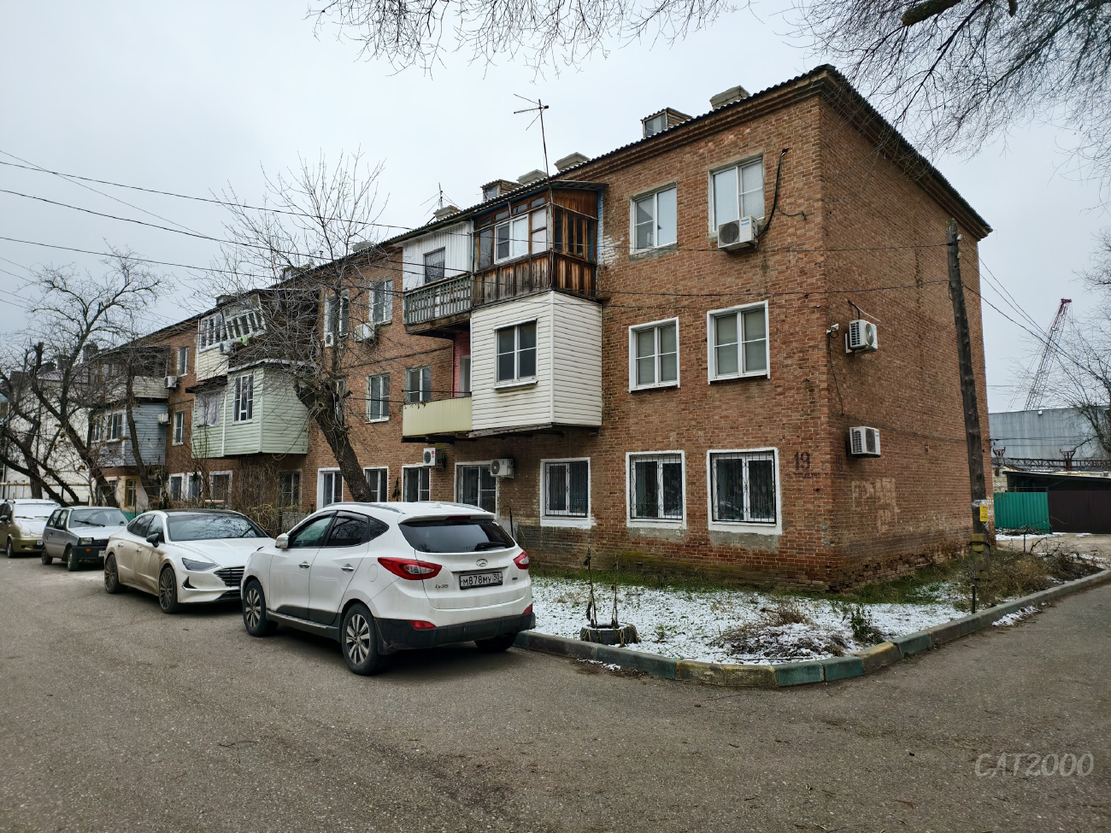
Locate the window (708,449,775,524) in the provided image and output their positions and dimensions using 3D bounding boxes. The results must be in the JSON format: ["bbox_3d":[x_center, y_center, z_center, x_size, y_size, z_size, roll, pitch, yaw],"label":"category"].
[{"bbox_3d":[3.798,1.422,14.951,1.450,1.450,0.150,-6,-8,43],"label":"window"}]

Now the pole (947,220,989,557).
[{"bbox_3d":[7.841,-0.391,14.068,0.290,7.009,0.290,-7,-8,43],"label":"pole"}]

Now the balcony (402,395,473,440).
[{"bbox_3d":[-2.538,0.136,19.722,2.870,0.970,1.650,-5,-8,43],"label":"balcony"}]

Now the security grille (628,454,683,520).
[{"bbox_3d":[2.226,1.558,16.418,1.440,1.480,0.150,-6,-8,43],"label":"security grille"}]

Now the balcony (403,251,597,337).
[{"bbox_3d":[-1.625,-3.050,19.439,5.800,1.090,1.500,-6,-8,43],"label":"balcony"}]

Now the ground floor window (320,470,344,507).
[{"bbox_3d":[-7.786,2.564,25.745,1.460,1.420,0.150,-6,-8,43],"label":"ground floor window"}]

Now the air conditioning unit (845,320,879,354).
[{"bbox_3d":[6.100,-1.585,14.600,0.280,0.505,0.720,-5,-8,43],"label":"air conditioning unit"}]

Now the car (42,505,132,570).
[{"bbox_3d":[-11.165,2.892,17.805,3.200,1.400,1.420,-6,-8,43],"label":"car"}]

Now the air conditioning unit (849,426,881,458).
[{"bbox_3d":[6.033,0.505,14.407,0.320,0.520,0.720,-6,-8,43],"label":"air conditioning unit"}]

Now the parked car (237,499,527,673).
[{"bbox_3d":[-2.207,1.876,8.902,1.820,1.665,4.410,5,-8,-43],"label":"parked car"}]

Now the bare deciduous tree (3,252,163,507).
[{"bbox_3d":[-15.031,-0.594,23.500,4.900,9.100,4.500,4,-7,-33],"label":"bare deciduous tree"}]

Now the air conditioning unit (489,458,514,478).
[{"bbox_3d":[-1.396,1.364,19.492,0.640,0.460,0.290,-6,-8,43],"label":"air conditioning unit"}]

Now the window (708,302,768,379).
[{"bbox_3d":[3.775,-1.482,15.169,1.380,1.560,0.150,-5,-8,43],"label":"window"}]

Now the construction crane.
[{"bbox_3d":[62.049,-2.012,94.983,10.000,27.000,3.500,-4,-7,33],"label":"construction crane"}]

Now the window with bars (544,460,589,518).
[{"bbox_3d":[0.262,1.781,18.120,1.400,1.320,0.060,-5,-8,43],"label":"window with bars"}]

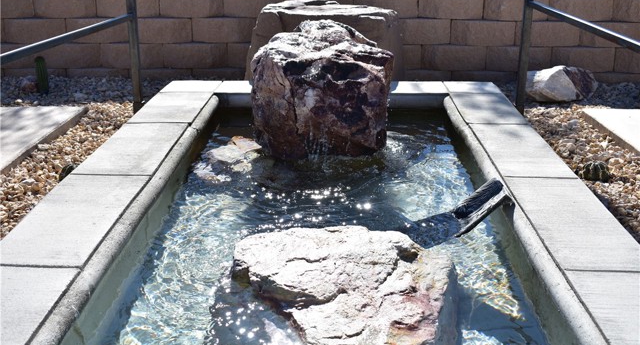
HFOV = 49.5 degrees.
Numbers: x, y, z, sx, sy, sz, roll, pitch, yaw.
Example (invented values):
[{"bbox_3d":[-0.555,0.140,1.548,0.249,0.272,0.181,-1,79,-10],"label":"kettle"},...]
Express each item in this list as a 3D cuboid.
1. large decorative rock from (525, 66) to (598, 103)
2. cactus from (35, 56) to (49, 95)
[{"bbox_3d":[1.474,-0.528,4.231,0.427,0.204,0.281,1,20,2],"label":"large decorative rock"},{"bbox_3d":[-1.716,-0.591,4.281,0.068,0.242,0.068,1,20,2],"label":"cactus"}]

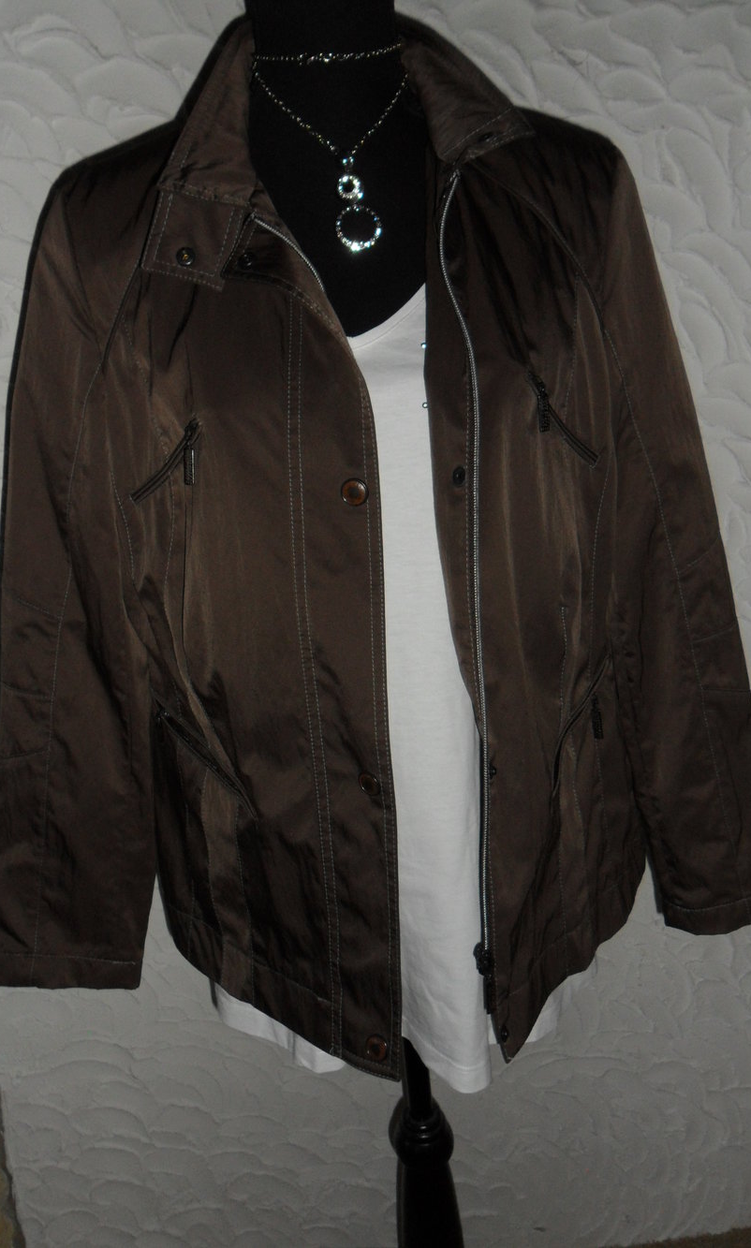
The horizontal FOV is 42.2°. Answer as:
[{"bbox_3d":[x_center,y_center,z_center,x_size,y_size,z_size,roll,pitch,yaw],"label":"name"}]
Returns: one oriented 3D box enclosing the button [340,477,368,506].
[{"bbox_3d":[-0.015,-0.095,0.697,0.020,0.020,0.005,-2,10,4],"label":"button"}]

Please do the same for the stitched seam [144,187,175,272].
[{"bbox_3d":[-0.156,-0.283,0.700,0.010,0.060,0.007,14,-5,11],"label":"stitched seam"}]

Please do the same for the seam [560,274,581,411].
[{"bbox_3d":[0.144,-0.207,0.715,0.010,0.100,0.009,5,3,-17],"label":"seam"}]

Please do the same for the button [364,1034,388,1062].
[{"bbox_3d":[0.000,0.338,0.775,0.020,0.021,0.005,-1,9,15],"label":"button"}]

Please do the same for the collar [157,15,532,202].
[{"bbox_3d":[-0.027,-0.383,0.702,0.262,0.138,0.160,-5,17,0],"label":"collar"}]

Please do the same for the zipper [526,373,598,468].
[{"bbox_3d":[0.134,-0.148,0.710,0.025,0.083,0.014,-37,9,-10],"label":"zipper"}]

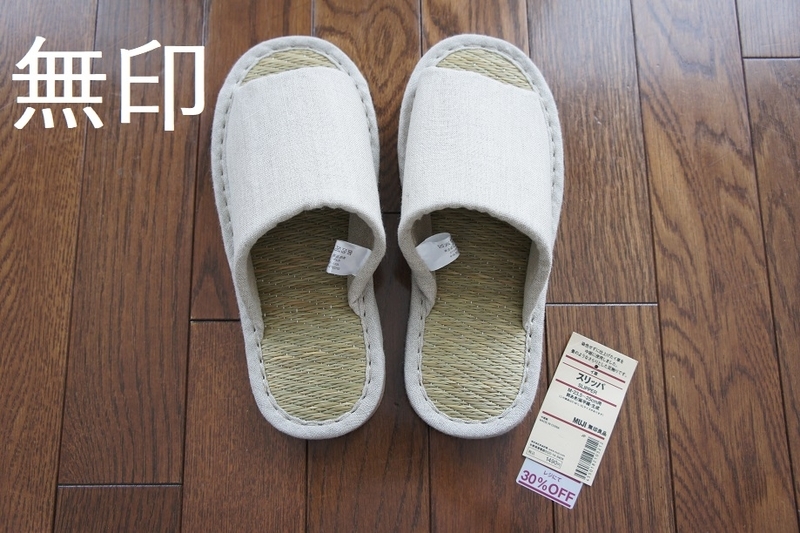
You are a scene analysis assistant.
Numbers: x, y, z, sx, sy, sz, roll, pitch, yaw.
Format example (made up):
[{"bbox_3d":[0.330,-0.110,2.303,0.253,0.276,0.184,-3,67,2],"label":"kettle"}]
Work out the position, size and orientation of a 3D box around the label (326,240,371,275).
[{"bbox_3d":[-0.031,-0.005,0.460,0.021,0.003,0.021,18,114,-4],"label":"label"}]

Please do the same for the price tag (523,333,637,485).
[{"bbox_3d":[0.115,0.089,0.478,0.045,0.001,0.085,24,78,4],"label":"price tag"}]

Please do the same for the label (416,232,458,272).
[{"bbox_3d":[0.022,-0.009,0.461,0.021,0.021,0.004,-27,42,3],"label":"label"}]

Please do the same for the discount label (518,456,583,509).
[{"bbox_3d":[0.093,0.133,0.468,0.038,0.001,0.019,24,78,4],"label":"discount label"}]

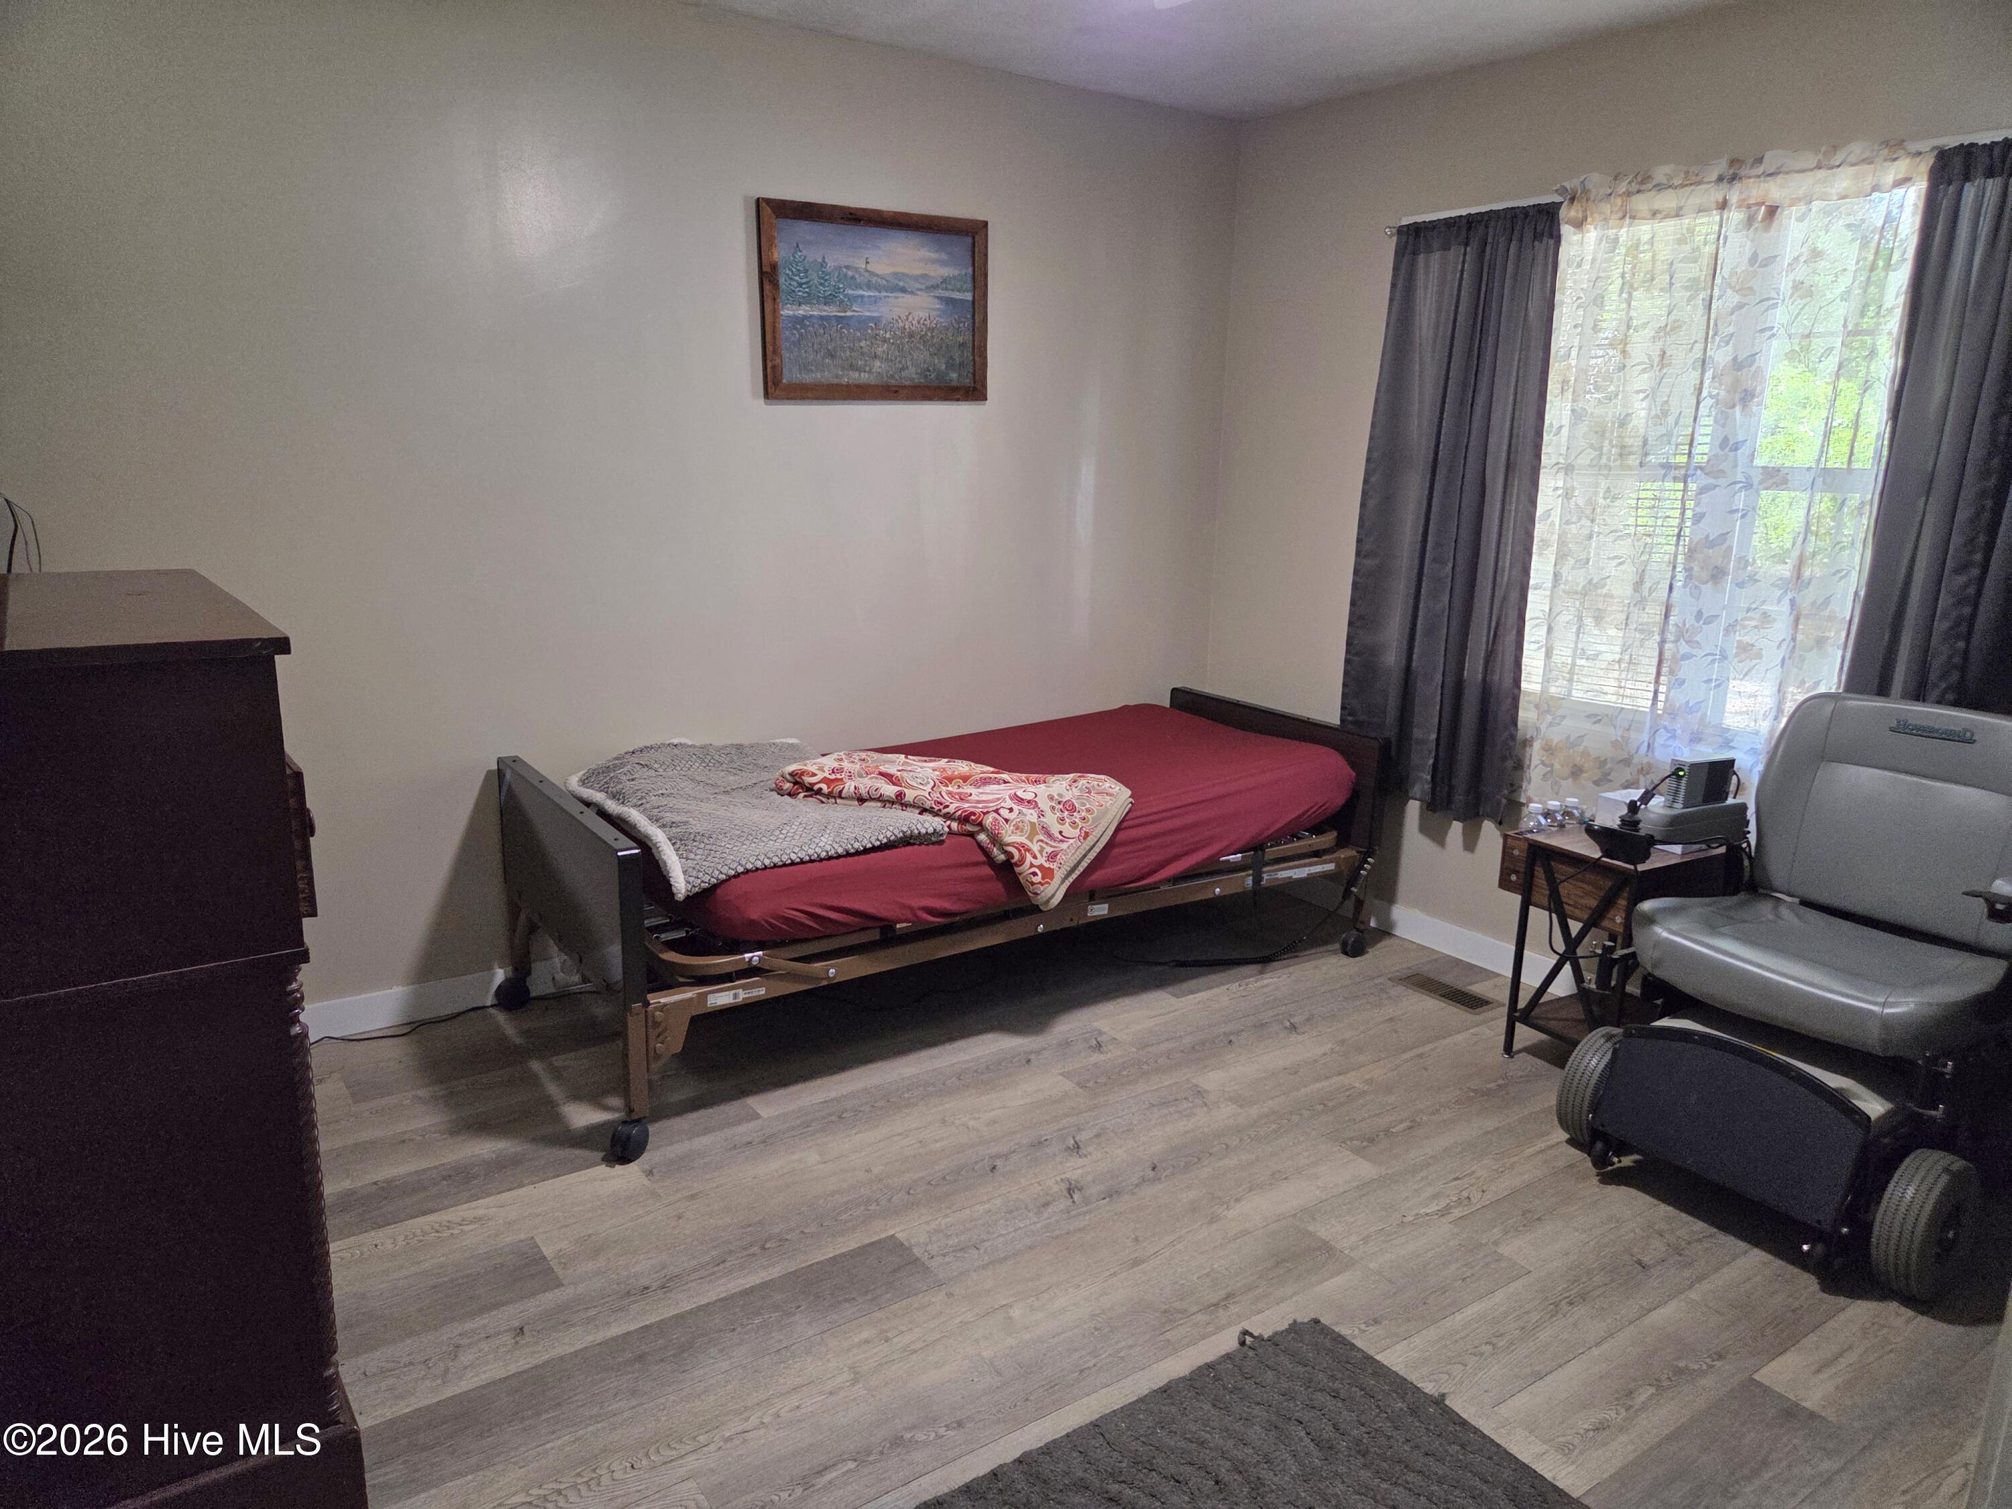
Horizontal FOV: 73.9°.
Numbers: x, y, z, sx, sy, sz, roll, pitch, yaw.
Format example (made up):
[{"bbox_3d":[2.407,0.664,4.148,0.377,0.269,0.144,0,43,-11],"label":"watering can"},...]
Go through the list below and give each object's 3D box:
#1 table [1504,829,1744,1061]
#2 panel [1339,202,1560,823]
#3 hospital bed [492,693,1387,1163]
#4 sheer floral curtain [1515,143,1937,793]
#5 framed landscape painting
[{"bbox_3d":[1.458,0.475,3.255,0.405,0.557,0.350,-8,16,-33],"label":"table"},{"bbox_3d":[1.217,-0.637,3.726,0.100,1.635,0.615,-8,16,-33],"label":"panel"},{"bbox_3d":[-0.078,0.305,3.604,2.243,0.668,0.925,-8,16,-33],"label":"hospital bed"},{"bbox_3d":[1.602,-0.551,3.170,0.090,1.570,0.845,-8,16,-33],"label":"sheer floral curtain"},{"bbox_3d":[-0.349,-1.227,3.675,0.700,0.501,0.030,-8,16,-33],"label":"framed landscape painting"}]

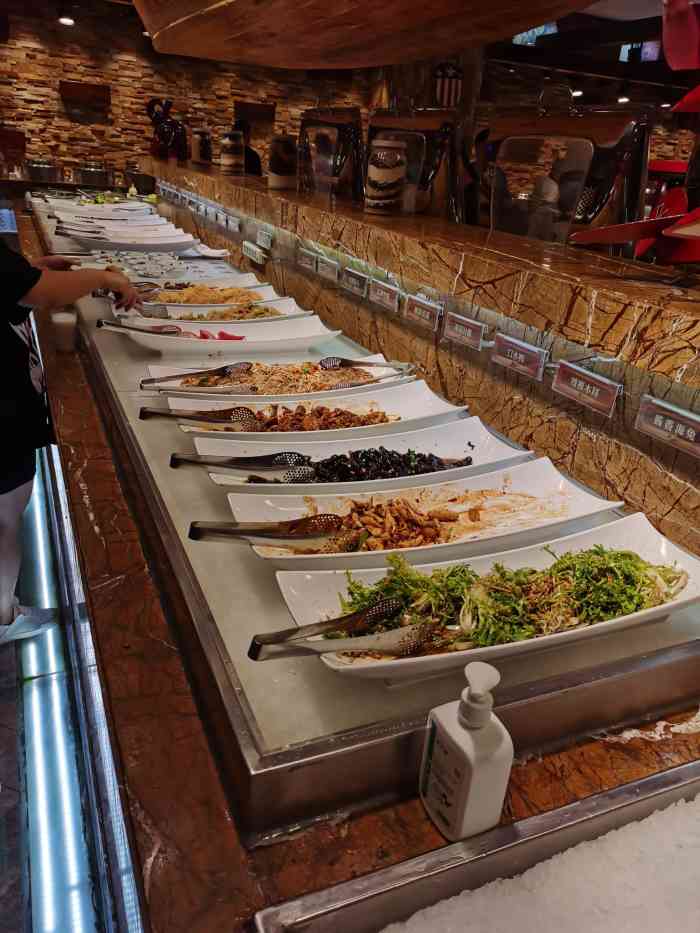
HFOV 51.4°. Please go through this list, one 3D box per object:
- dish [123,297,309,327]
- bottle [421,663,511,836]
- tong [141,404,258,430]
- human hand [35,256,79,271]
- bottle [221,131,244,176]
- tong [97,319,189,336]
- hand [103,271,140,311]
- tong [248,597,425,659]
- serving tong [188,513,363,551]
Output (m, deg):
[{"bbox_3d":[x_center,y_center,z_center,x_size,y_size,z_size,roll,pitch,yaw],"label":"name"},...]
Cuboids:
[{"bbox_3d":[-0.446,-0.485,2.342,0.595,0.062,0.190,-6,26,-23],"label":"dish"},{"bbox_3d":[0.119,0.288,0.754,0.050,0.184,0.068,-9,27,-29],"label":"bottle"},{"bbox_3d":[-0.289,-0.097,1.415,0.237,0.037,0.050,-7,26,-25],"label":"tong"},{"bbox_3d":[-1.128,-0.783,2.806,0.170,0.050,0.085,-6,26,-23],"label":"human hand"},{"bbox_3d":[-0.758,-2.035,4.704,0.145,0.270,0.145,-6,26,-23],"label":"bottle"},{"bbox_3d":[-0.574,-0.384,2.006,0.245,0.034,0.050,-13,29,-35],"label":"tong"},{"bbox_3d":[-0.718,-0.553,2.286,0.150,0.065,0.085,35,6,-34],"label":"hand"},{"bbox_3d":[-0.005,0.186,0.818,0.232,0.037,0.060,-10,28,-31],"label":"tong"},{"bbox_3d":[-0.104,0.090,1.019,0.243,0.037,0.052,-6,25,-23],"label":"serving tong"}]

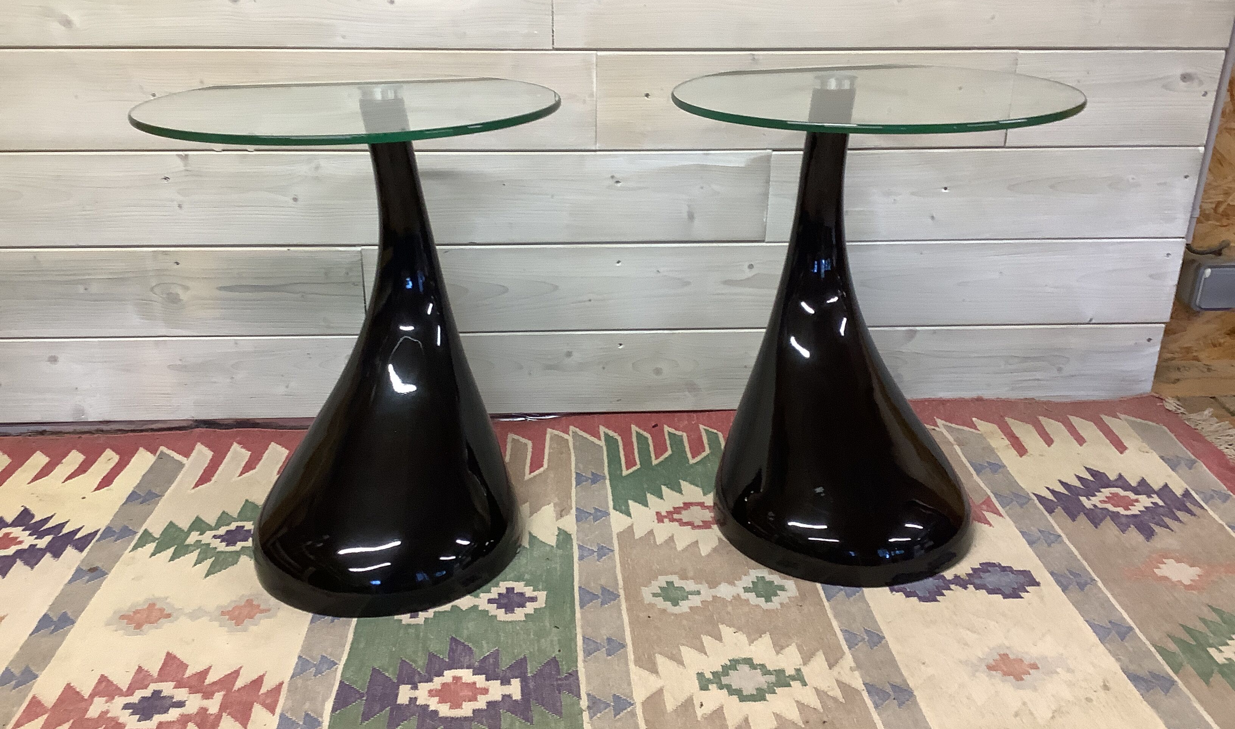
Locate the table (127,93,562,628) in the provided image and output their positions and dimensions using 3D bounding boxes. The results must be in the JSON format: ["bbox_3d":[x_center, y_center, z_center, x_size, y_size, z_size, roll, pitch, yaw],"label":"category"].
[{"bbox_3d":[-0.274,-0.021,1.215,0.424,0.519,0.382,1,22,4],"label":"table"}]

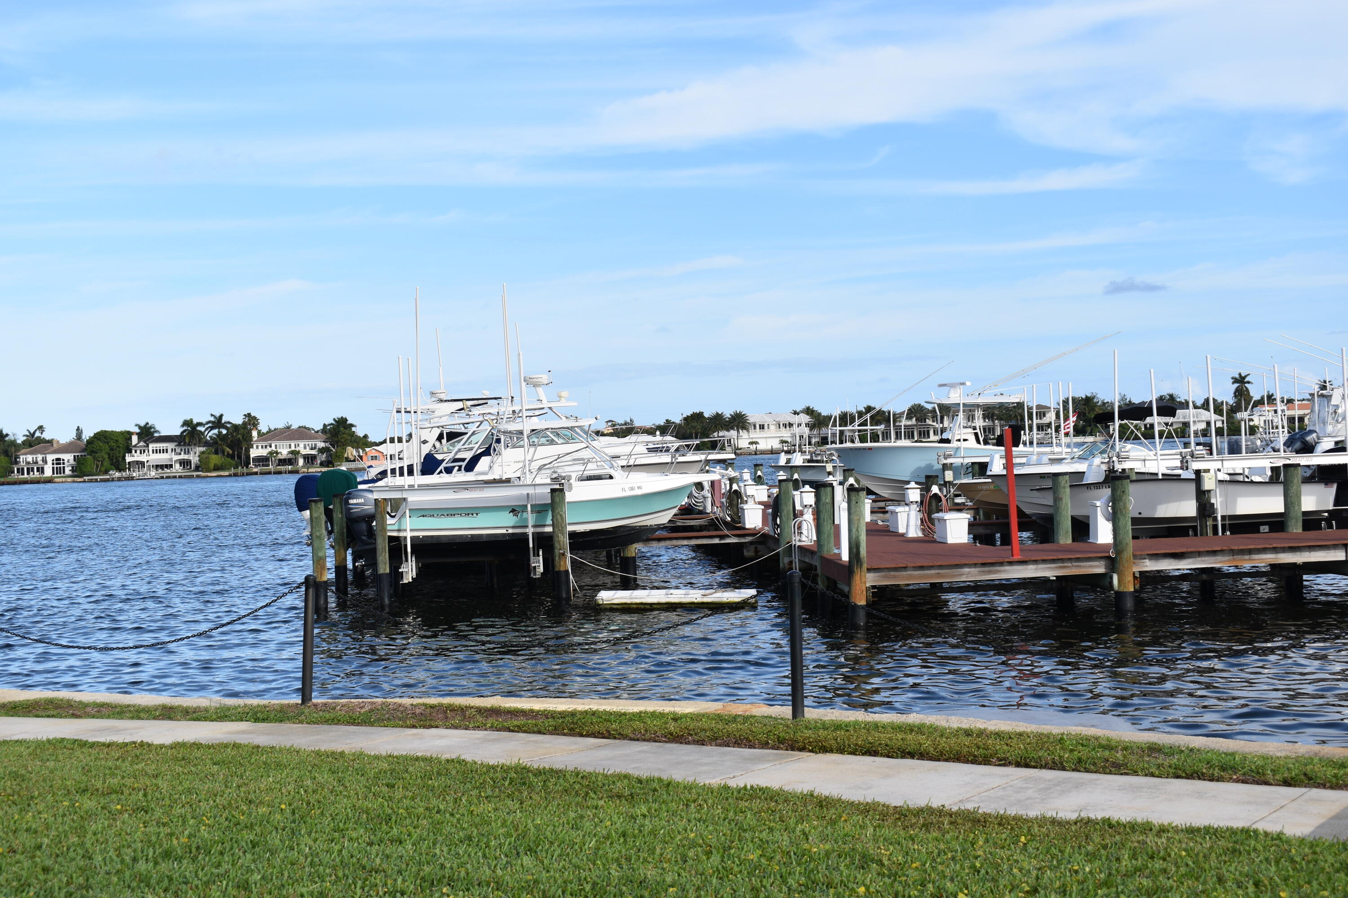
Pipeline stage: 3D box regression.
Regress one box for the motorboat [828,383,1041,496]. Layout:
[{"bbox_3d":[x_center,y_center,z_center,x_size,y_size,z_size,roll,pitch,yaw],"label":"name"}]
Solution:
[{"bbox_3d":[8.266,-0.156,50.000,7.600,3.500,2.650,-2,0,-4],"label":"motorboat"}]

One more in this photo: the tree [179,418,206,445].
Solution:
[{"bbox_3d":[-116.542,-1.148,408.000,6.380,12.500,6.380,-2,0,0],"label":"tree"}]

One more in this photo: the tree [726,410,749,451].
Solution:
[{"bbox_3d":[16.185,-4.684,428.000,6.420,10.430,6.420,-2,0,0],"label":"tree"}]

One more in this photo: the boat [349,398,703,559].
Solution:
[{"bbox_3d":[-3.003,0.880,35.200,7.750,3.150,2.600,-2,0,-4],"label":"boat"}]

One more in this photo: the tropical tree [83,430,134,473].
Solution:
[{"bbox_3d":[-134.804,0.628,402.000,11.560,10.300,11.560,-2,0,0],"label":"tropical tree"}]

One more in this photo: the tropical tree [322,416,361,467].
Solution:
[{"bbox_3d":[-82.955,-1.838,420.000,9.710,13.120,9.710,-2,0,0],"label":"tropical tree"}]

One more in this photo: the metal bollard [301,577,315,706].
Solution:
[{"bbox_3d":[-2.915,1.526,13.450,0.085,1.035,0.085,1,0,0],"label":"metal bollard"}]

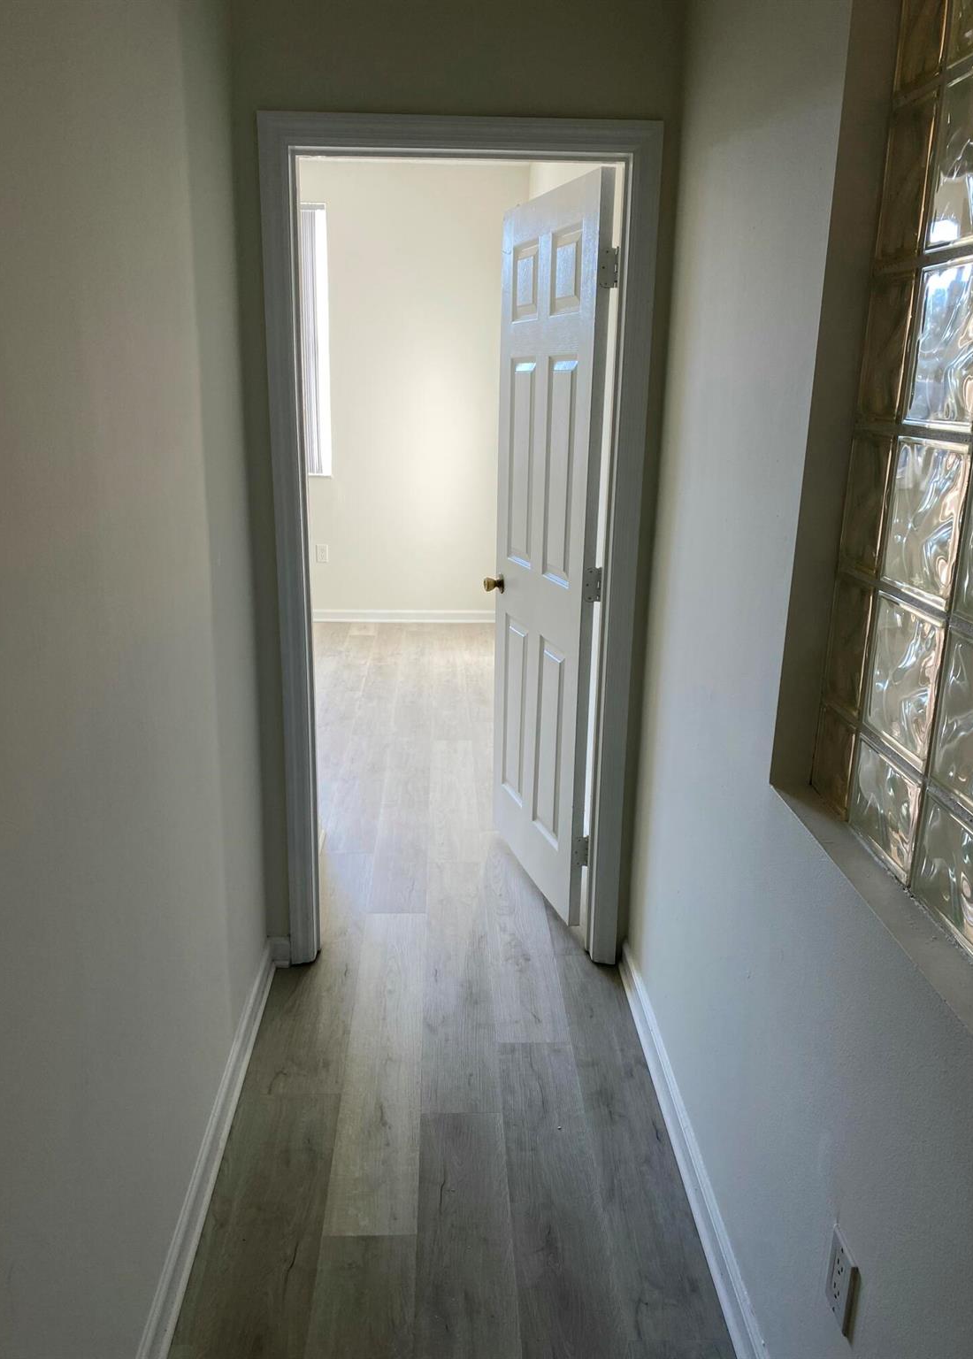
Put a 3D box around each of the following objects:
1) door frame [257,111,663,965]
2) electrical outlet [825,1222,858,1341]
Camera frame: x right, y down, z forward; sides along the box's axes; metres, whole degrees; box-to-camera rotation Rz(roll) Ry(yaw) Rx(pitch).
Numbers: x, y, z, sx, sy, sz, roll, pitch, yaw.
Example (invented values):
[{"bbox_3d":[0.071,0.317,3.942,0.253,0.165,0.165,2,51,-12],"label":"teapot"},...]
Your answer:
[{"bbox_3d":[-0.075,-0.252,2.653,0.915,2.145,0.140,0,16,-2],"label":"door frame"},{"bbox_3d":[0.453,0.772,1.309,0.008,0.114,0.070,0,16,-2],"label":"electrical outlet"}]

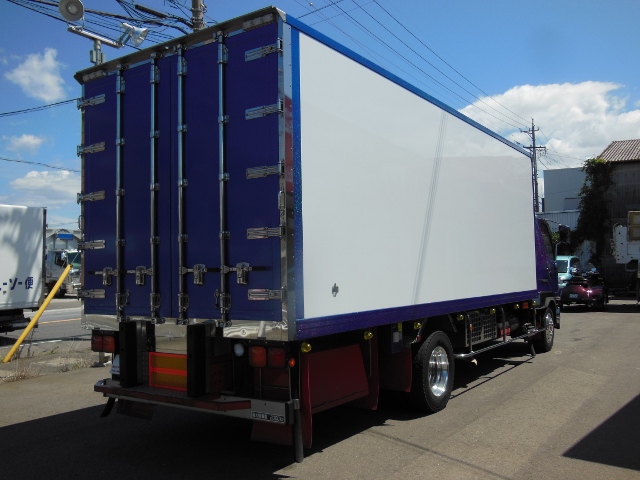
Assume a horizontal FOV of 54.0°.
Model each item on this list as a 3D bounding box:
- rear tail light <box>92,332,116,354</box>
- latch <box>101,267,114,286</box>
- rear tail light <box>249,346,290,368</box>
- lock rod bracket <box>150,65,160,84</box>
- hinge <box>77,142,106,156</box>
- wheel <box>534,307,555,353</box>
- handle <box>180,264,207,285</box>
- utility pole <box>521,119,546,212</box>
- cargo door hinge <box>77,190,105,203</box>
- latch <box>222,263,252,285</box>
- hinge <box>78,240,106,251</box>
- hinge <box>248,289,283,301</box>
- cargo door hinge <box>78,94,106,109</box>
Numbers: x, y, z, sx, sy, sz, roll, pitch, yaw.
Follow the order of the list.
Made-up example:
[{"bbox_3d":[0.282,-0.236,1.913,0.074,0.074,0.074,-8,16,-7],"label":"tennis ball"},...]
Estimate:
[{"bbox_3d":[-1.970,0.947,5.755,0.335,0.148,0.080,-3,-4,33],"label":"rear tail light"},{"bbox_3d":[-1.933,0.332,5.725,0.110,0.170,0.060,-3,-4,34],"label":"latch"},{"bbox_3d":[-0.384,0.868,4.656,0.335,0.155,0.080,-3,-4,33],"label":"rear tail light"},{"bbox_3d":[-1.399,-1.406,5.340,0.080,0.150,0.055,-3,-4,33],"label":"lock rod bracket"},{"bbox_3d":[-2.077,-0.817,5.684,0.340,0.095,0.060,-3,-4,33],"label":"hinge"},{"bbox_3d":[3.936,1.548,11.127,0.240,0.845,0.845,-3,-4,33],"label":"wheel"},{"bbox_3d":[-1.007,0.276,5.000,0.250,0.160,0.080,-3,-4,33],"label":"handle"},{"bbox_3d":[14.436,-2.526,41.892,1.700,11.122,0.600,-3,-3,33],"label":"utility pole"},{"bbox_3d":[-2.068,-0.390,5.660,0.340,0.095,0.060,-3,-4,33],"label":"cargo door hinge"},{"bbox_3d":[-0.616,0.251,4.689,0.250,0.160,0.080,-3,-4,33],"label":"latch"},{"bbox_3d":[-2.139,0.051,5.880,0.350,0.090,0.055,-3,-4,34],"label":"hinge"},{"bbox_3d":[-0.398,0.397,4.610,0.320,0.085,0.050,-3,-4,33],"label":"hinge"},{"bbox_3d":[-2.167,-1.310,5.961,0.350,0.090,0.055,-3,-4,34],"label":"cargo door hinge"}]

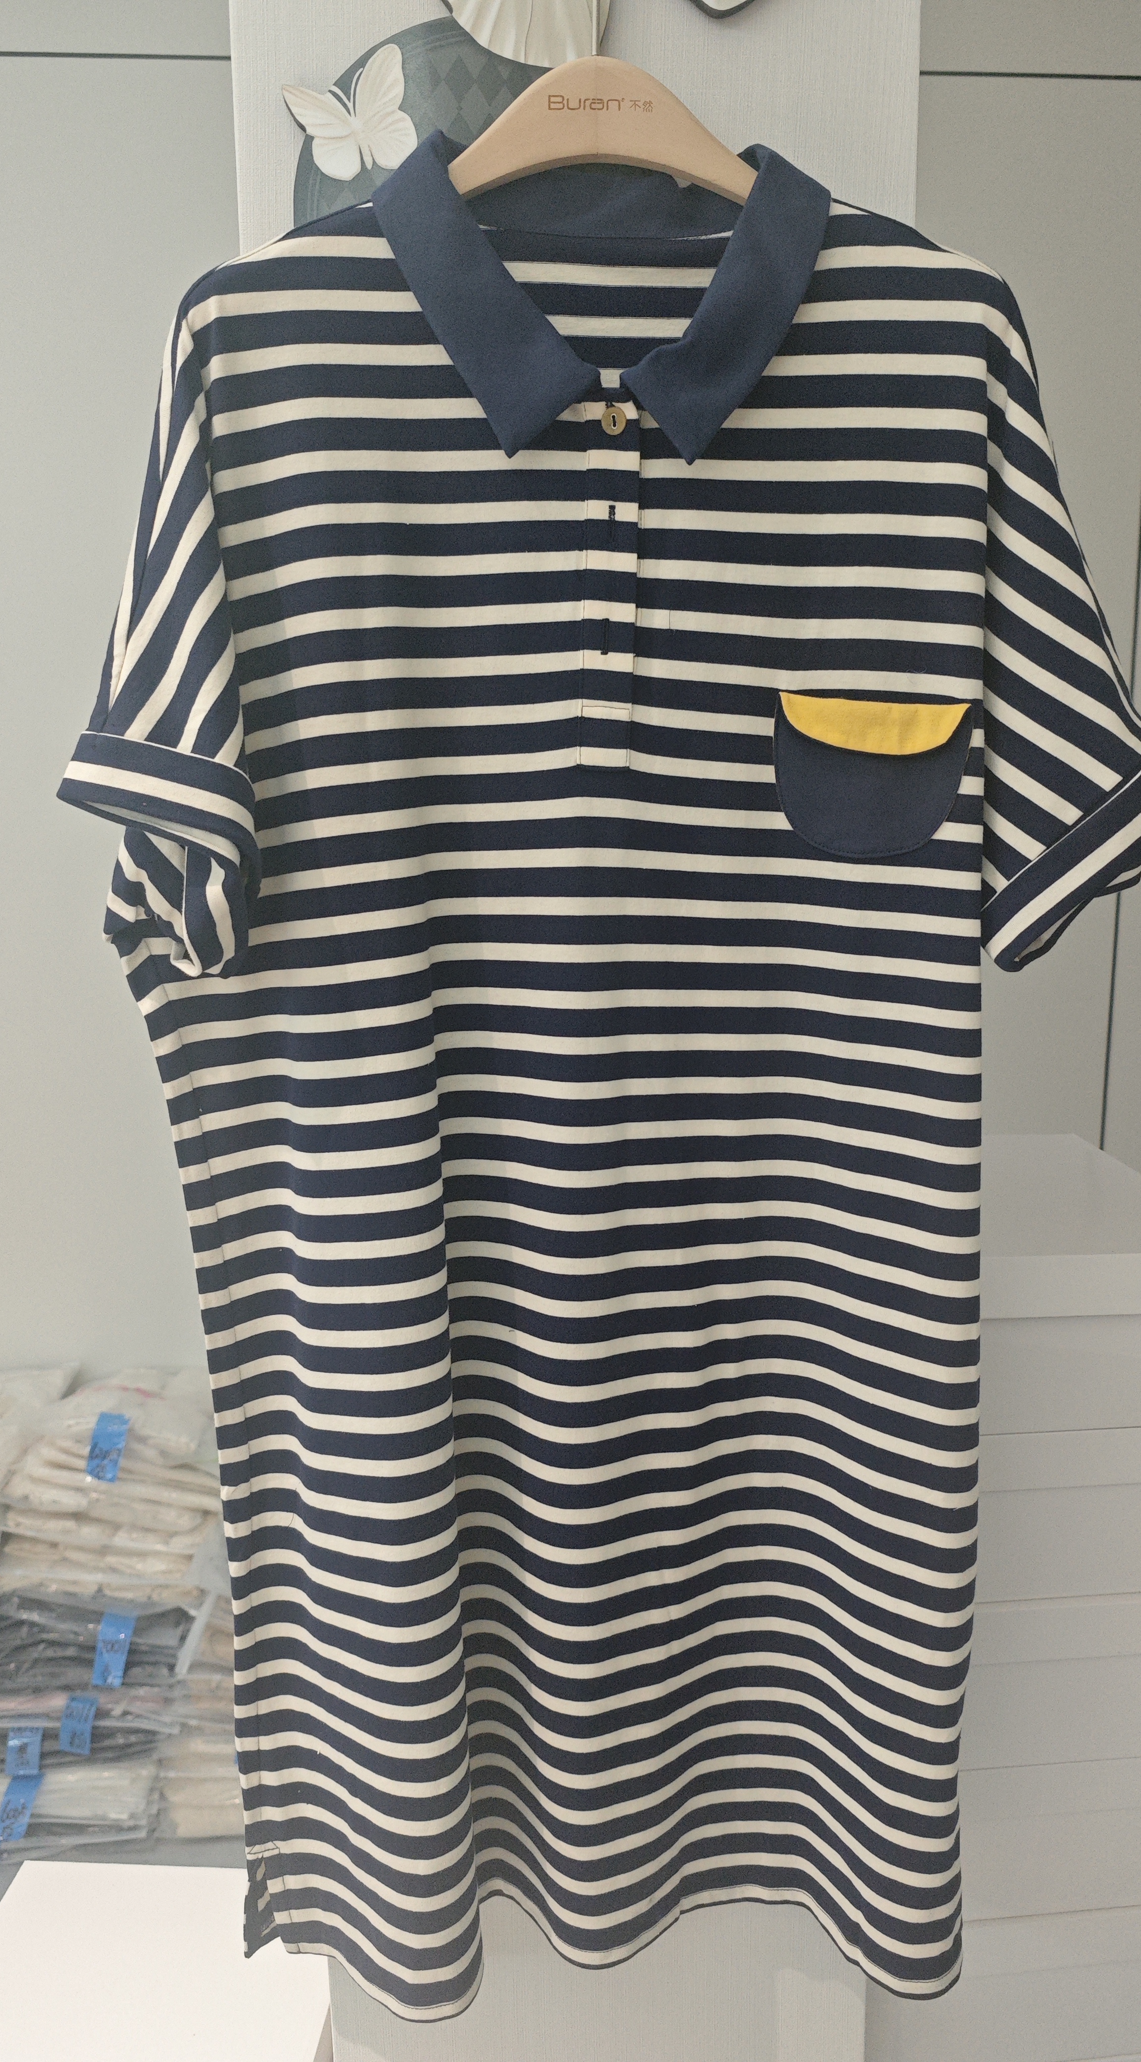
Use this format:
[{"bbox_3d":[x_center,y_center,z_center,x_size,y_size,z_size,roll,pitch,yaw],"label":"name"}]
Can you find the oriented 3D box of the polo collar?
[{"bbox_3d":[0.016,-0.394,0.735,0.240,0.175,0.100,-1,10,0],"label":"polo collar"}]

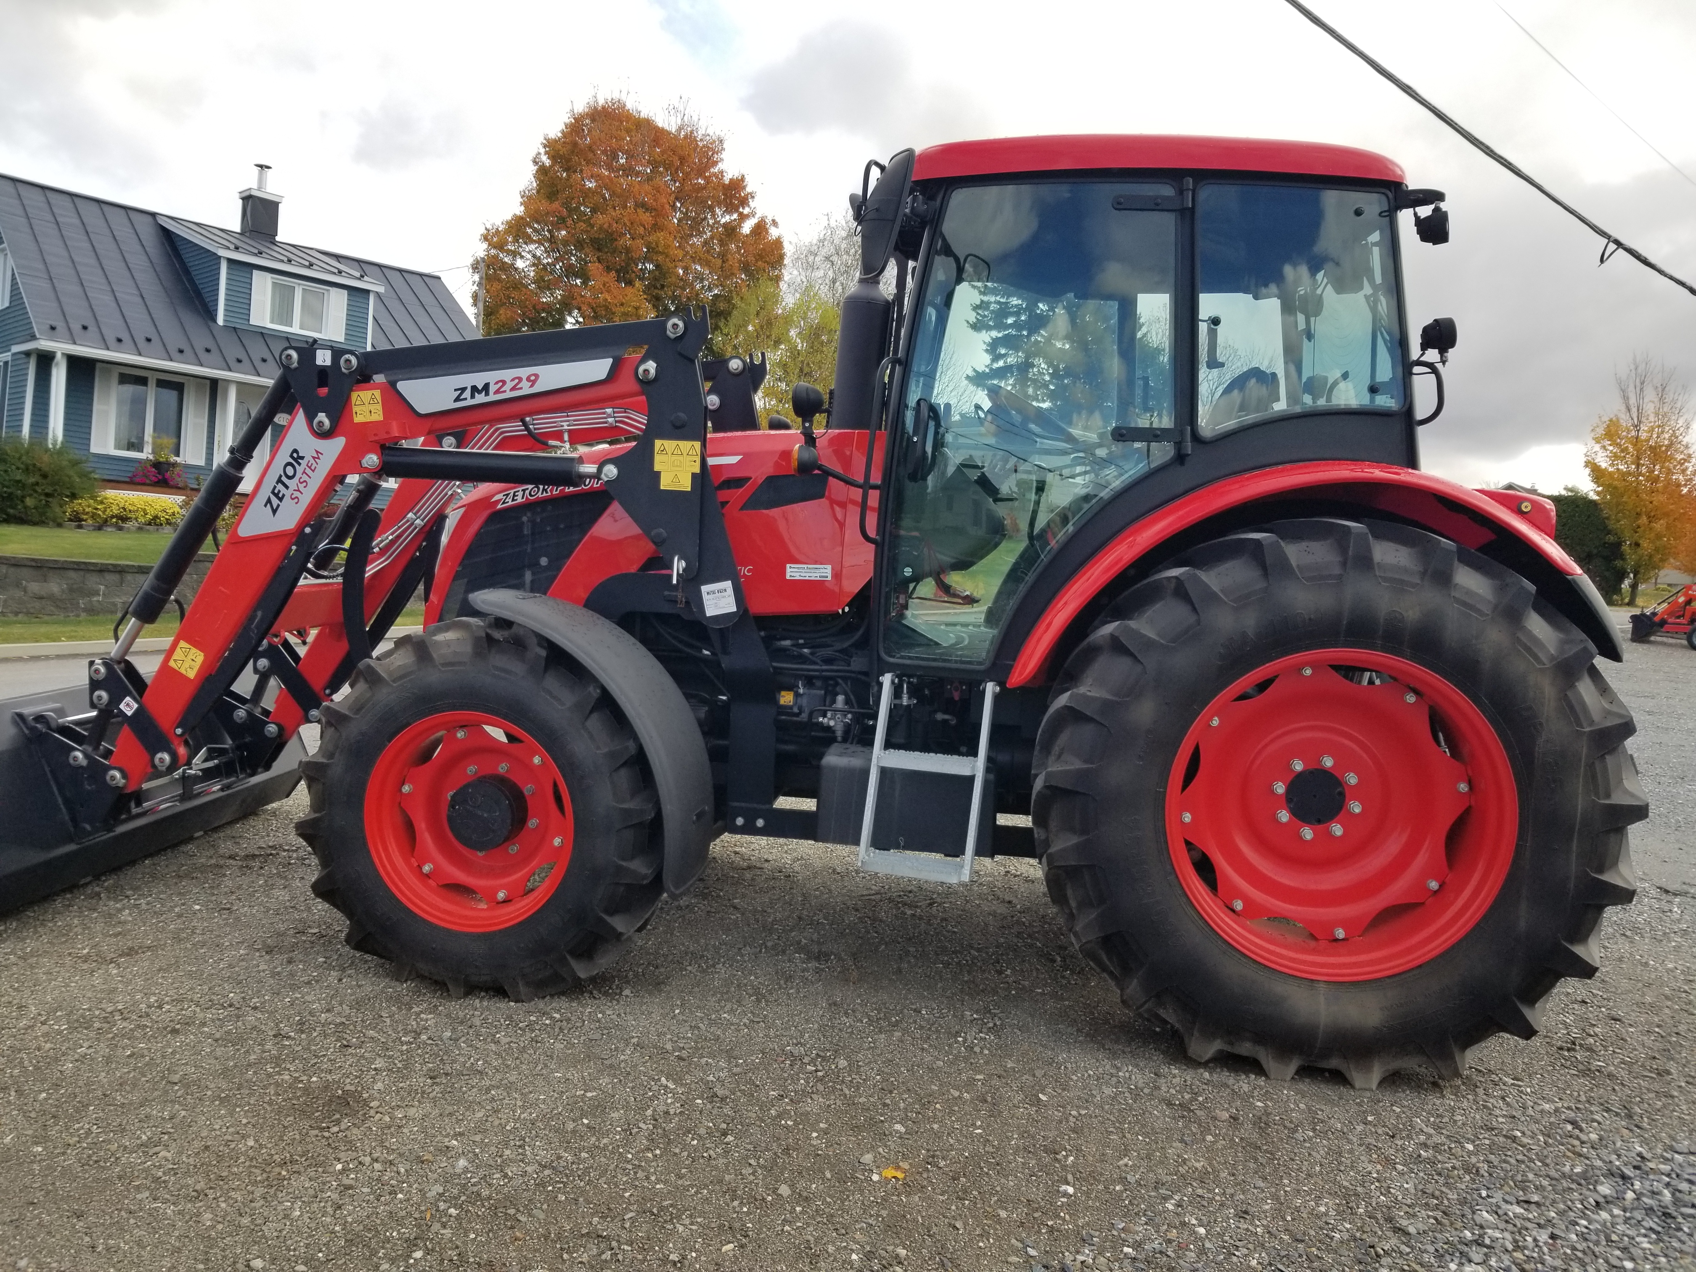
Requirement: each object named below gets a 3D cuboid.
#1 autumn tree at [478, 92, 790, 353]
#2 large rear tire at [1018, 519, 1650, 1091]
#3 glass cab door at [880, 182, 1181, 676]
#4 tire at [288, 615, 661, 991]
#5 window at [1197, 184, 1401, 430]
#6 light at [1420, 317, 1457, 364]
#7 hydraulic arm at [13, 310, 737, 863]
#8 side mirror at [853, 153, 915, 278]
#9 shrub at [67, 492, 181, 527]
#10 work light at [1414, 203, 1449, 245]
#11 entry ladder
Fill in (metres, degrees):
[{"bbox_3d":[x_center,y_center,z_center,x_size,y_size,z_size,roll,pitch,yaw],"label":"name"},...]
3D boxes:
[{"bbox_3d":[-7.150,-9.958,42.276,10.000,15.430,10.000,5,4,0],"label":"autumn tree"},{"bbox_3d":[1.345,0.464,3.610,1.600,1.590,0.450,4,5,9],"label":"large rear tire"},{"bbox_3d":[0.529,-0.614,3.706,0.800,1.440,0.130,4,5,9],"label":"glass cab door"},{"bbox_3d":[-1.086,0.527,3.860,1.180,1.170,0.340,4,5,9],"label":"tire"},{"bbox_3d":[1.272,-0.915,3.587,0.600,0.730,0.090,4,5,9],"label":"window"},{"bbox_3d":[1.679,-0.842,3.620,0.110,0.125,0.110,4,5,9],"label":"light"},{"bbox_3d":[-1.670,-0.119,4.526,2.680,2.050,0.360,4,5,9],"label":"hydraulic arm"},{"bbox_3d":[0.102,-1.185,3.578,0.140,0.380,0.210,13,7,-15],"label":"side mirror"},{"bbox_3d":[-14.084,-2.463,24.800,2.100,0.700,1.100,1,5,-45],"label":"shrub"},{"bbox_3d":[1.658,-1.171,3.618,0.100,0.115,0.105,4,5,9],"label":"work light"},{"bbox_3d":[0.226,0.425,3.772,0.380,0.610,0.200,4,5,9],"label":"entry ladder"}]

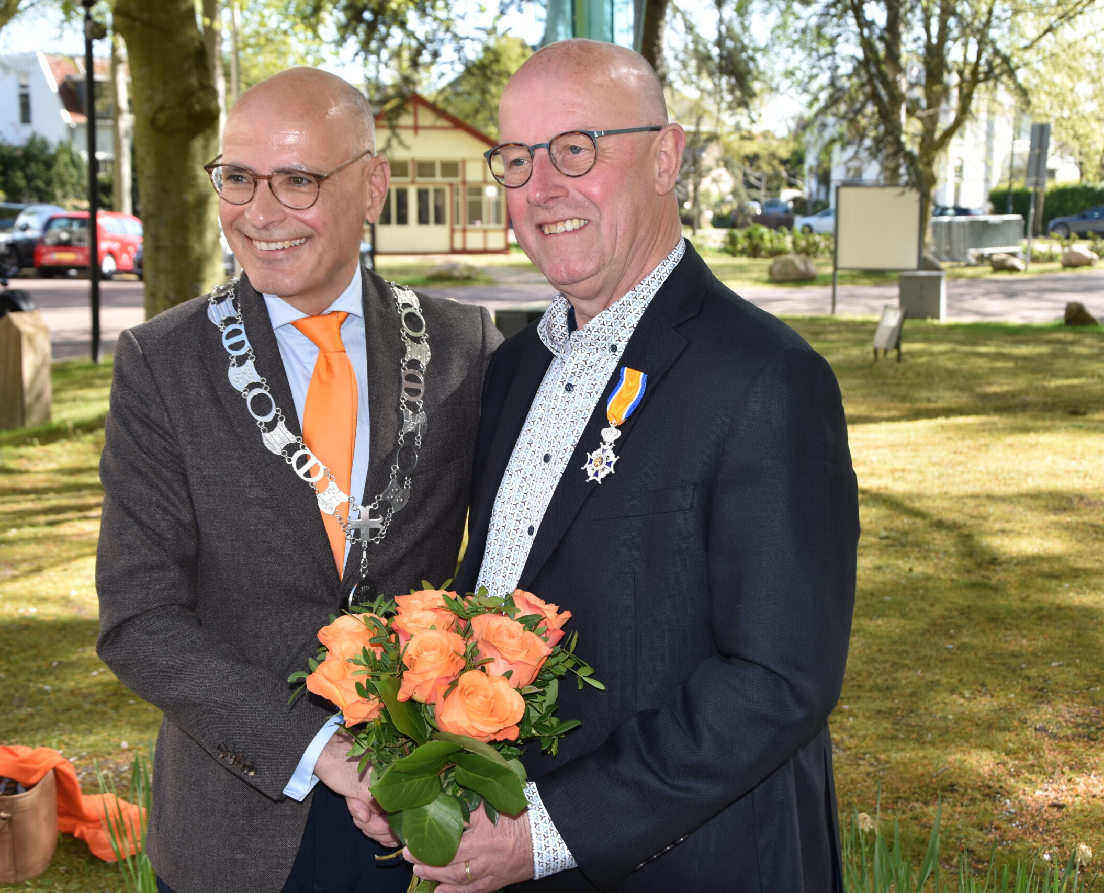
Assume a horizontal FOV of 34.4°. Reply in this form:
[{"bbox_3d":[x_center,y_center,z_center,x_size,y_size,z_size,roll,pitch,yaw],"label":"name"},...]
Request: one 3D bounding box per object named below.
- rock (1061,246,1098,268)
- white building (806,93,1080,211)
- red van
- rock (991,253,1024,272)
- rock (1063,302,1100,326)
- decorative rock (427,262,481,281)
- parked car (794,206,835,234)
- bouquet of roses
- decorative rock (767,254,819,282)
[{"bbox_3d":[13.513,-4.842,45.719,0.880,0.500,0.680,0,8,0],"label":"rock"},{"bbox_3d":[21.054,-16.078,96.711,13.500,8.600,11.500,4,9,25],"label":"white building"},{"bbox_3d":[-10.178,-4.629,40.381,1.650,1.500,3.600,2,8,16],"label":"red van"},{"bbox_3d":[10.352,-4.182,40.609,0.770,0.450,0.580,2,8,14],"label":"rock"},{"bbox_3d":[6.986,-1.747,23.582,0.460,0.330,0.380,3,8,17],"label":"rock"},{"bbox_3d":[-2.115,-3.814,38.568,1.130,0.400,0.800,0,8,0],"label":"decorative rock"},{"bbox_3d":[12.840,-9.811,78.395,4.400,1.450,1.800,6,10,37],"label":"parked car"},{"bbox_3d":[-0.095,0.291,1.680,0.280,0.280,0.240,0,30,0],"label":"bouquet of roses"},{"bbox_3d":[5.071,-3.751,37.508,1.000,0.560,0.750,0,8,0],"label":"decorative rock"}]

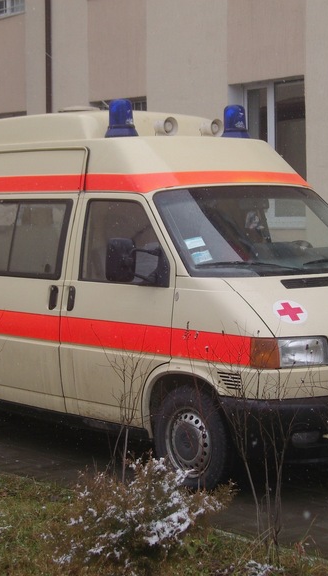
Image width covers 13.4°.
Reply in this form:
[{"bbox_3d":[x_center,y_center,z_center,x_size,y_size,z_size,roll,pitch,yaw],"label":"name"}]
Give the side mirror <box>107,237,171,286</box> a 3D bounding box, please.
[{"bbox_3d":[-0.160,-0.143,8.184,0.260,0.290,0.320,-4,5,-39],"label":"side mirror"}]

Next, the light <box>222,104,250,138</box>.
[{"bbox_3d":[0.492,-1.143,9.656,0.215,0.255,0.215,-1,4,0],"label":"light"}]

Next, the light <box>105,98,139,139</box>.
[{"bbox_3d":[-0.274,-1.092,9.031,0.215,0.255,0.215,-1,4,0],"label":"light"}]

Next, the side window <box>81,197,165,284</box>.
[{"bbox_3d":[-0.218,-0.287,8.505,0.050,0.521,0.885,11,-4,-39],"label":"side window"}]

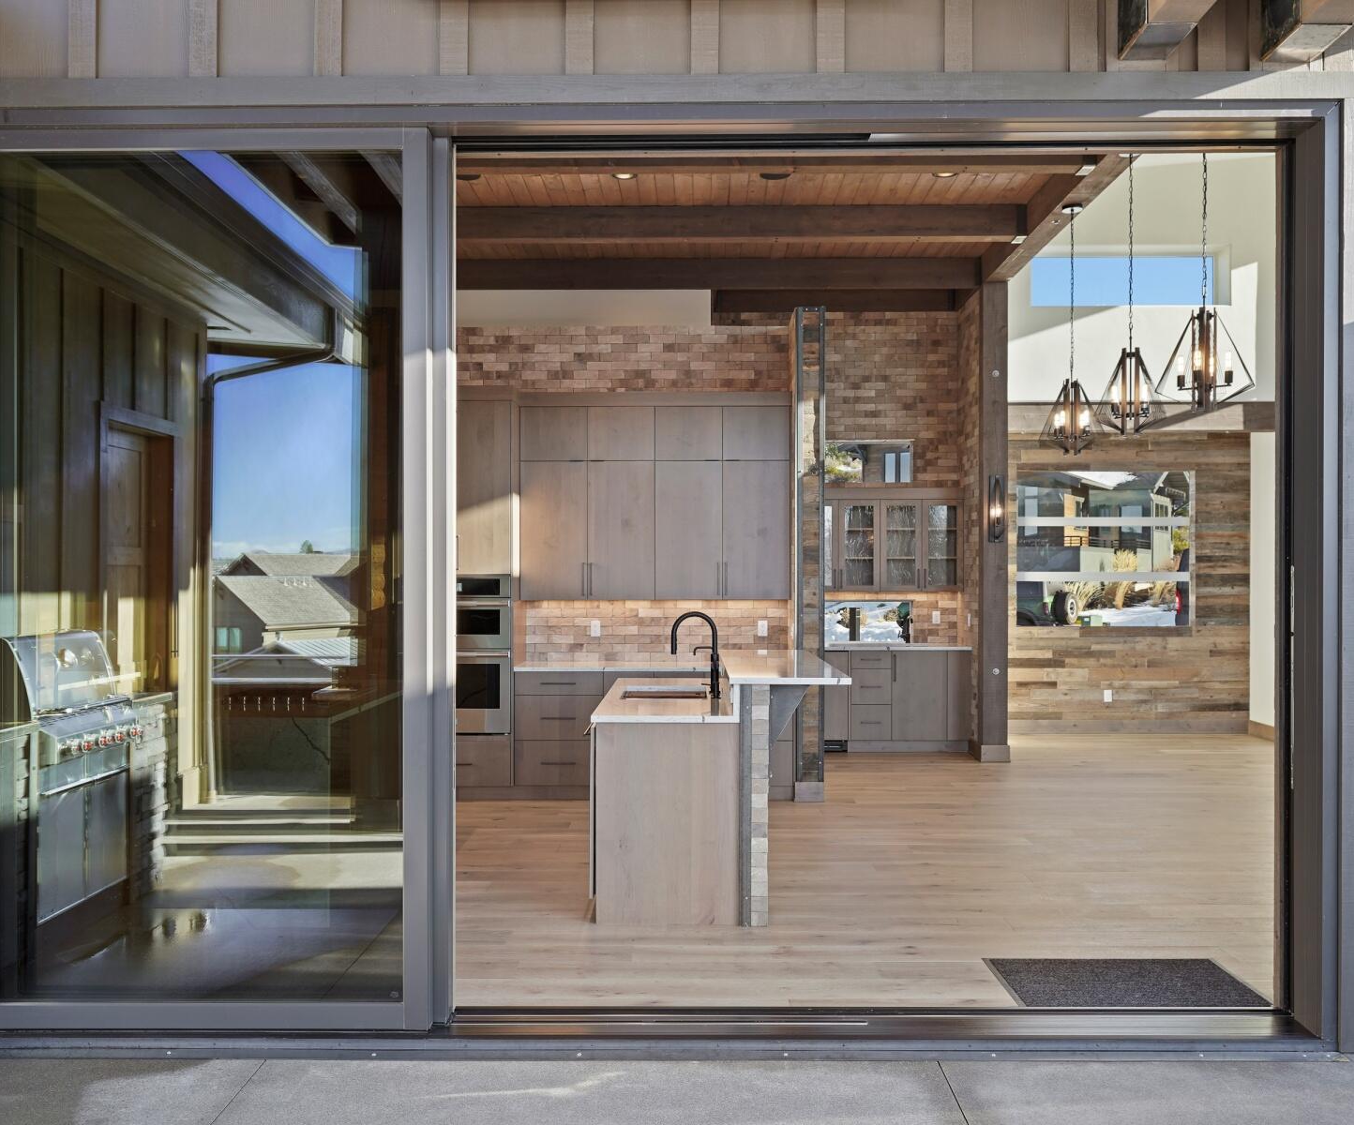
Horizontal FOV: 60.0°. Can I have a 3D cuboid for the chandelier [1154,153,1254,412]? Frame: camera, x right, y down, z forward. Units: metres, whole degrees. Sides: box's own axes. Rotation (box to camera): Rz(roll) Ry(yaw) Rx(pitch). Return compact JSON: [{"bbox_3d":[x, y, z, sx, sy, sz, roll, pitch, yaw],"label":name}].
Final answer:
[{"bbox_3d":[2.577,-1.508,5.720,0.385,1.550,0.385,0,-1,1],"label":"chandelier"}]

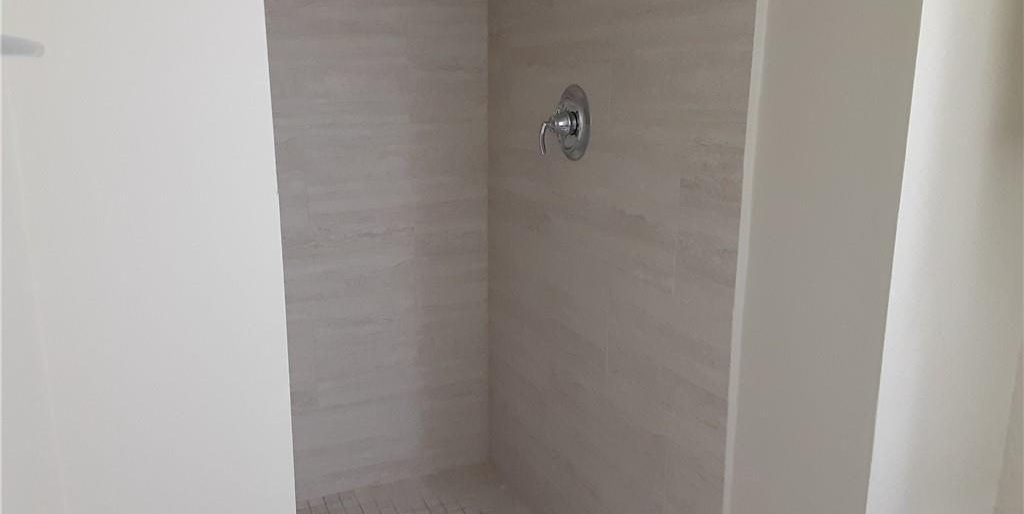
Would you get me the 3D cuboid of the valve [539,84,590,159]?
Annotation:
[{"bbox_3d":[0.118,-0.344,2.063,0.101,0.193,0.192,-5,13,-23],"label":"valve"}]

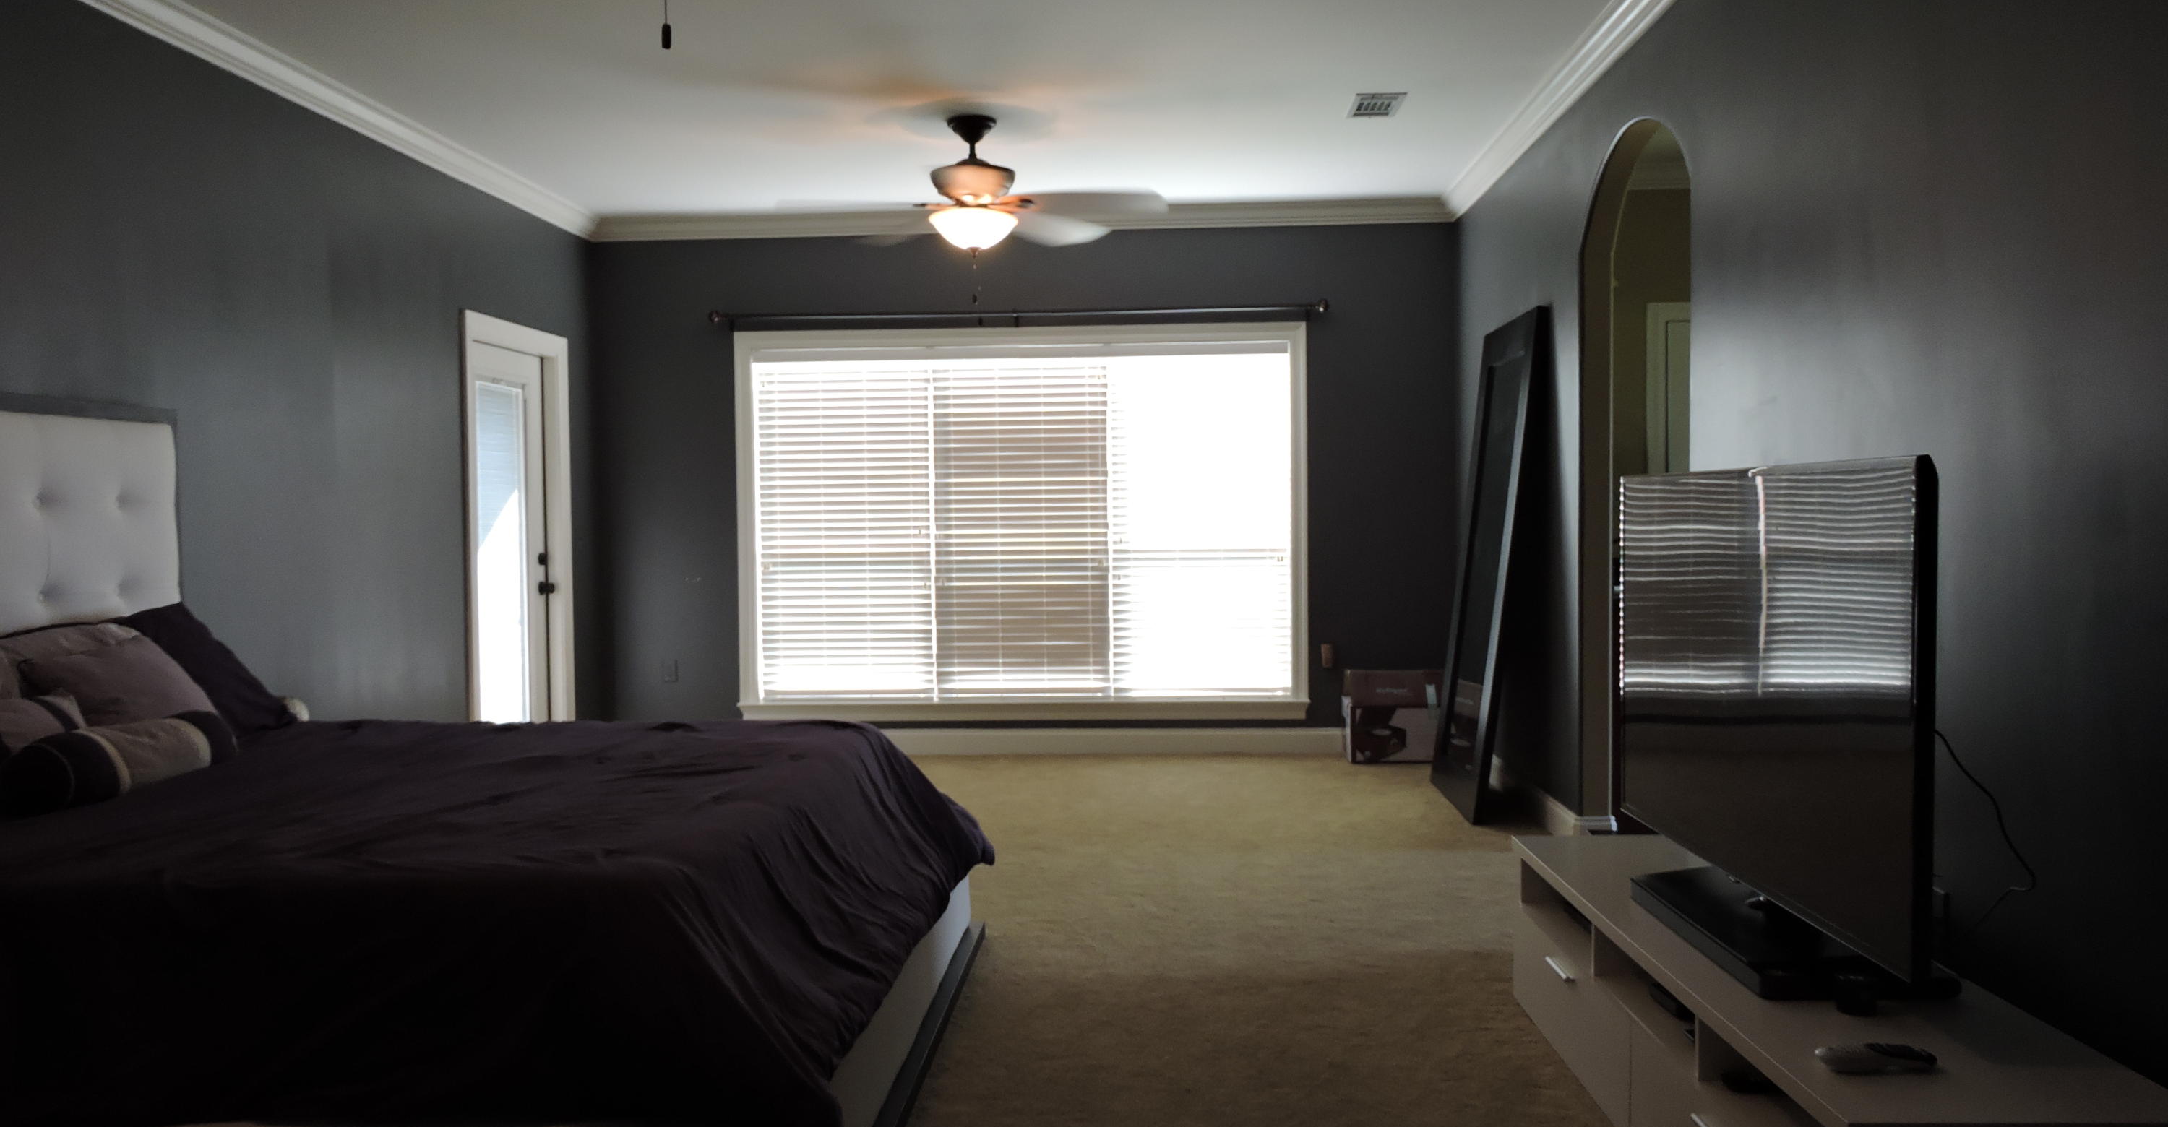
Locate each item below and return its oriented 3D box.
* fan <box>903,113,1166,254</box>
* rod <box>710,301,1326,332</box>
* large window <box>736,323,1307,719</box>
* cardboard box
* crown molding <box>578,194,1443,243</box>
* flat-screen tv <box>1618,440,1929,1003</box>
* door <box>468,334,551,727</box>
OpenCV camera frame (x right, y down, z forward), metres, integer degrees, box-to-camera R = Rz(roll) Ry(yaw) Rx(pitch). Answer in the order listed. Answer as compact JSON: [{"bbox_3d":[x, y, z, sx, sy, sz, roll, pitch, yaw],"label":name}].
[{"bbox_3d":[-0.425,-1.471,5.862,1.540,0.516,1.540,-1,2,3],"label":"fan"},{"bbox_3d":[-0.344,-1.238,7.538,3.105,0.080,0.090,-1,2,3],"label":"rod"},{"bbox_3d":[-0.327,-0.198,7.656,2.921,1.998,0.120,-1,2,3],"label":"large window"},{"bbox_3d":[1.559,0.748,7.450,0.489,0.446,0.263,-1,2,3],"label":"cardboard box"},{"bbox_3d":[-0.346,-1.728,7.554,4.437,0.110,0.110,-1,2,3],"label":"crown molding"},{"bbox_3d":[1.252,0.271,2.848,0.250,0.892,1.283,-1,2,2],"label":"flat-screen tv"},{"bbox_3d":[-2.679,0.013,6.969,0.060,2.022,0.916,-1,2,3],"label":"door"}]

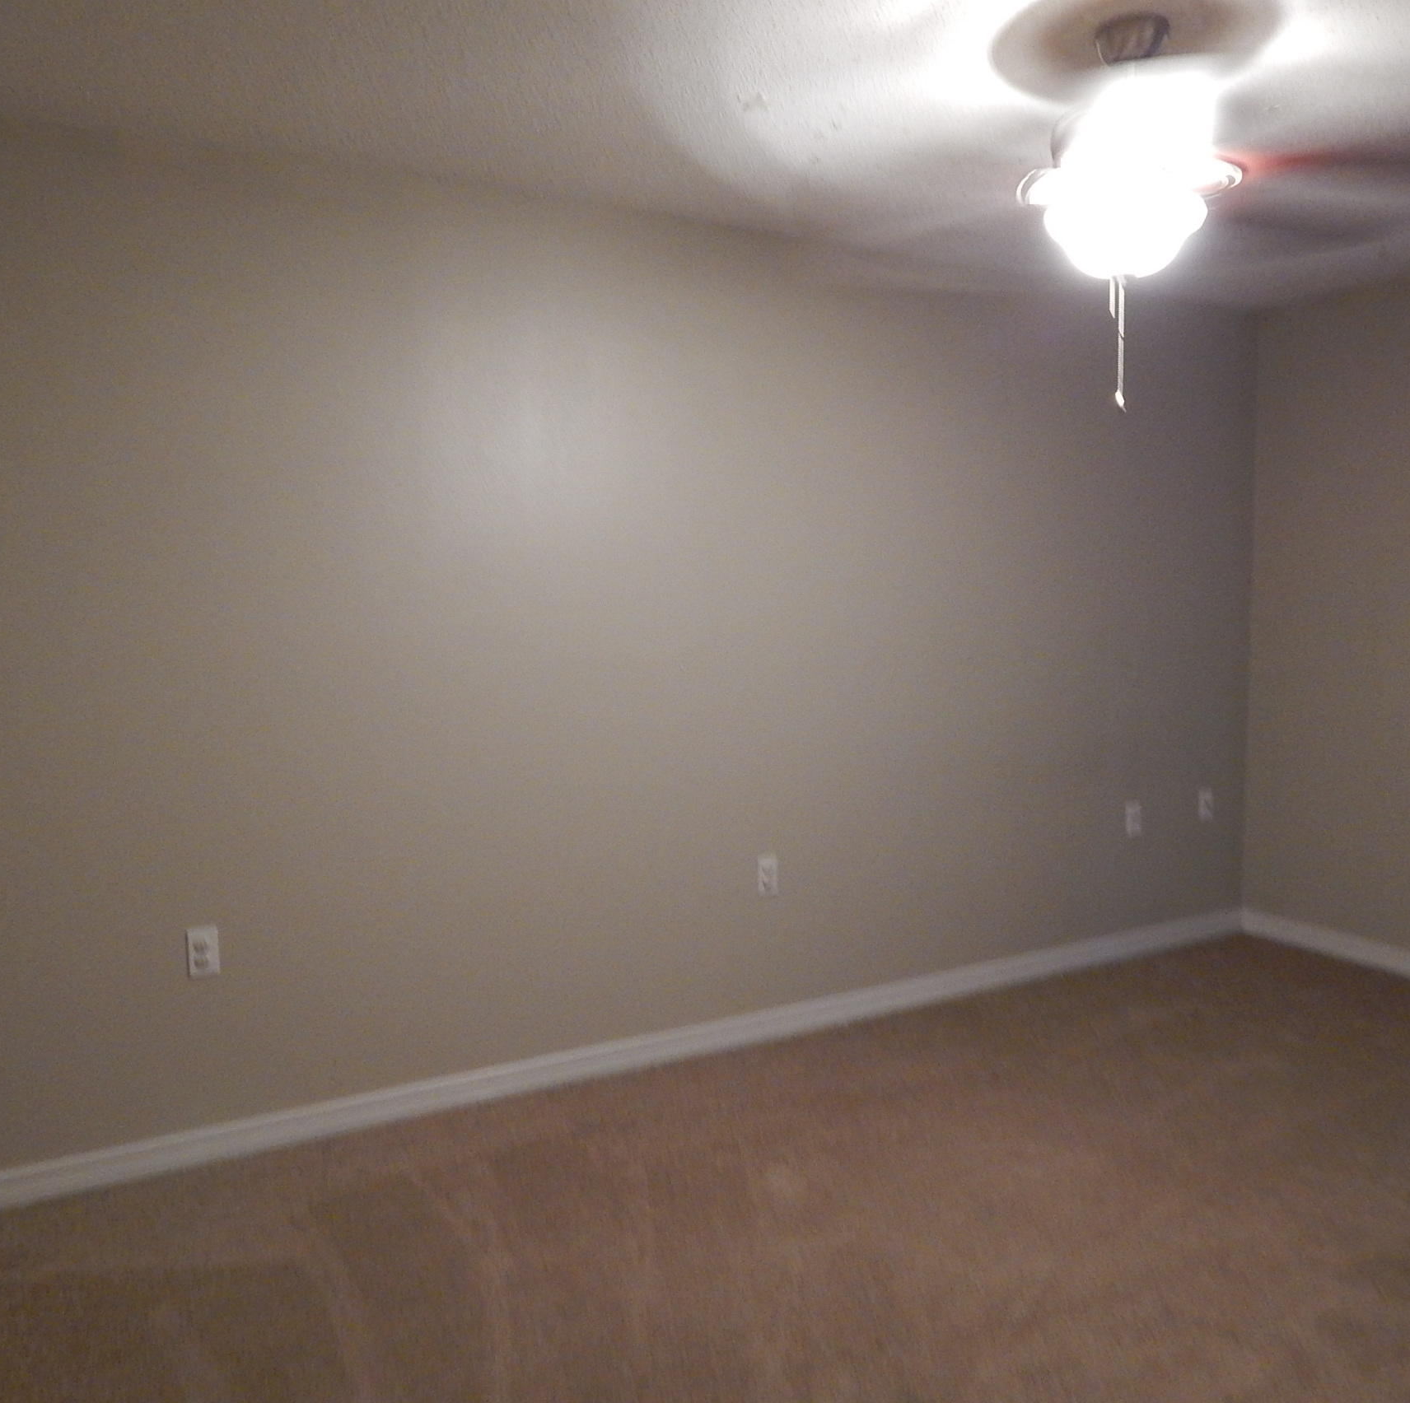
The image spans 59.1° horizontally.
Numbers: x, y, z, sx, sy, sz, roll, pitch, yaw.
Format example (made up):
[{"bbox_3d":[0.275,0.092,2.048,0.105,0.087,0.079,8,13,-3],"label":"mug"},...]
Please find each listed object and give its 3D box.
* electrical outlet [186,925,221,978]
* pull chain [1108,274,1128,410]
[{"bbox_3d":[-1.213,0.609,3.013,0.071,0.116,0.009,-4,6,-30],"label":"electrical outlet"},{"bbox_3d":[0.791,-0.683,2.372,0.025,0.255,0.020,1,6,18],"label":"pull chain"}]

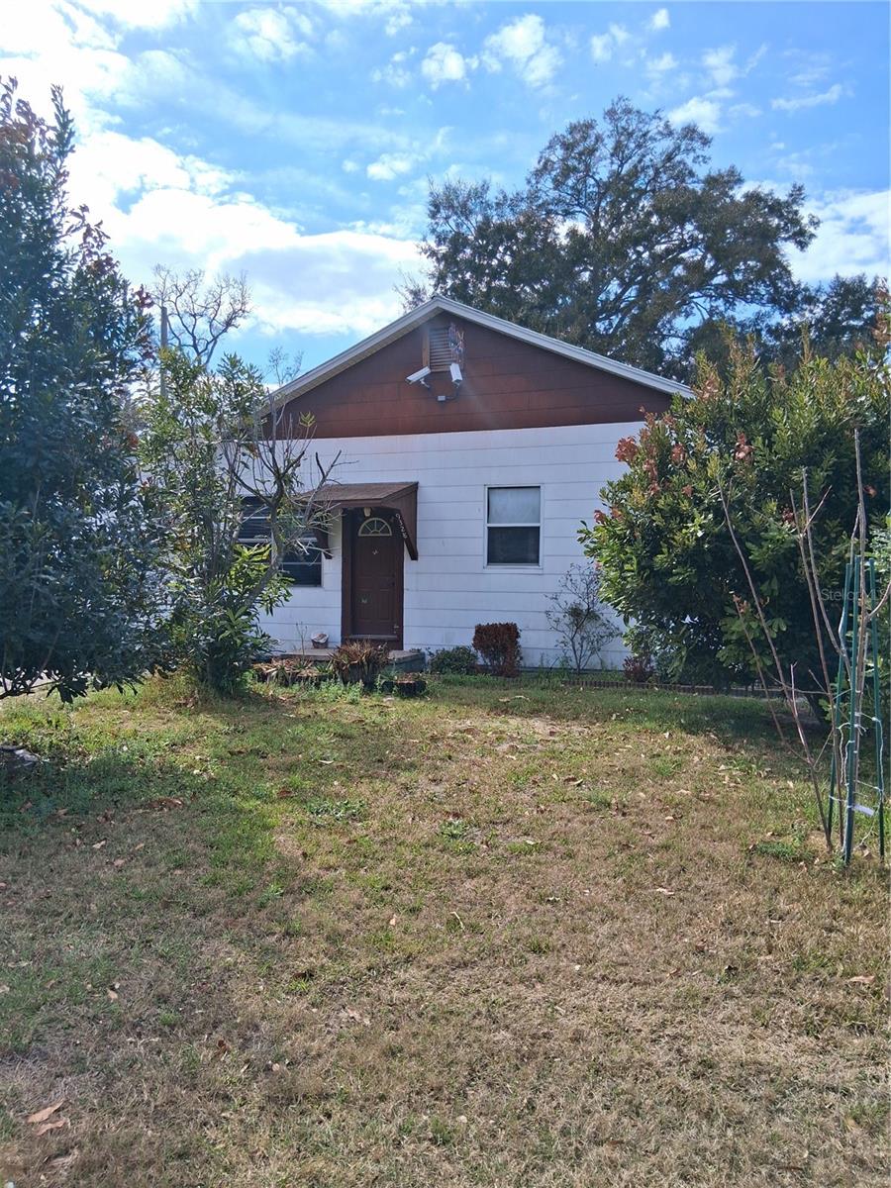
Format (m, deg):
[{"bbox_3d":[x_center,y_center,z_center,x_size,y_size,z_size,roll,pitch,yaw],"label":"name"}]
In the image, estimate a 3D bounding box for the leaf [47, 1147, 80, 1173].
[{"bbox_3d":[-0.964,1.429,2.254,0.050,0.025,0.083,1,1,33],"label":"leaf"}]

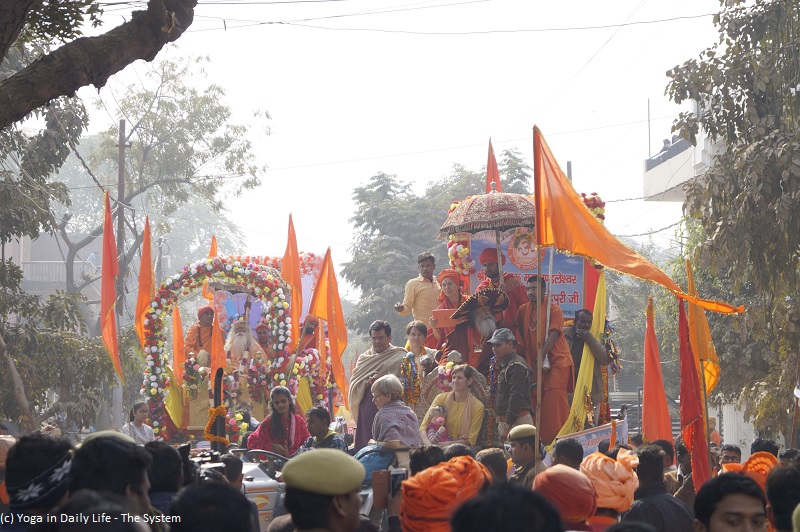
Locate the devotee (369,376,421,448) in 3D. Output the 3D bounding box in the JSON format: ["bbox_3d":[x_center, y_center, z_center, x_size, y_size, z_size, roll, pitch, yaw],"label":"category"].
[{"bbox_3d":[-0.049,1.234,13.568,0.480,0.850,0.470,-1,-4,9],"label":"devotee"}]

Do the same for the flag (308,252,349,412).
[{"bbox_3d":[-0.668,0.573,16.931,0.400,1.480,0.250,0,-5,0],"label":"flag"}]

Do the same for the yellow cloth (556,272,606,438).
[{"bbox_3d":[1.595,0.786,16.000,0.430,1.460,0.280,0,-4,0],"label":"yellow cloth"}]

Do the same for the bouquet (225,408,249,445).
[{"bbox_3d":[-1.572,1.559,17.482,0.250,0.380,0.240,0,-5,0],"label":"bouquet"}]

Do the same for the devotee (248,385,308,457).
[{"bbox_3d":[-0.980,1.459,14.800,0.540,0.980,0.600,-1,-5,9],"label":"devotee"}]

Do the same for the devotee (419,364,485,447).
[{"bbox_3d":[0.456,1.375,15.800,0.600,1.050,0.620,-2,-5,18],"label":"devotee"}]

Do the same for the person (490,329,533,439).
[{"bbox_3d":[0.927,1.381,14.919,0.360,1.740,0.460,2,-6,-22],"label":"person"}]

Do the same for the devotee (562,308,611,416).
[{"bbox_3d":[1.854,1.218,18.100,0.580,1.600,0.420,-2,-5,24],"label":"devotee"}]

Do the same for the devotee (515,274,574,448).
[{"bbox_3d":[1.379,0.913,17.500,0.580,1.660,0.450,-2,-5,21],"label":"devotee"}]

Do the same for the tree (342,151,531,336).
[{"bbox_3d":[0.842,1.471,41.614,4.600,8.307,4.400,0,-5,0],"label":"tree"}]

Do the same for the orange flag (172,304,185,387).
[{"bbox_3d":[-2.464,0.886,20.300,0.160,0.920,0.120,0,-5,0],"label":"orange flag"}]

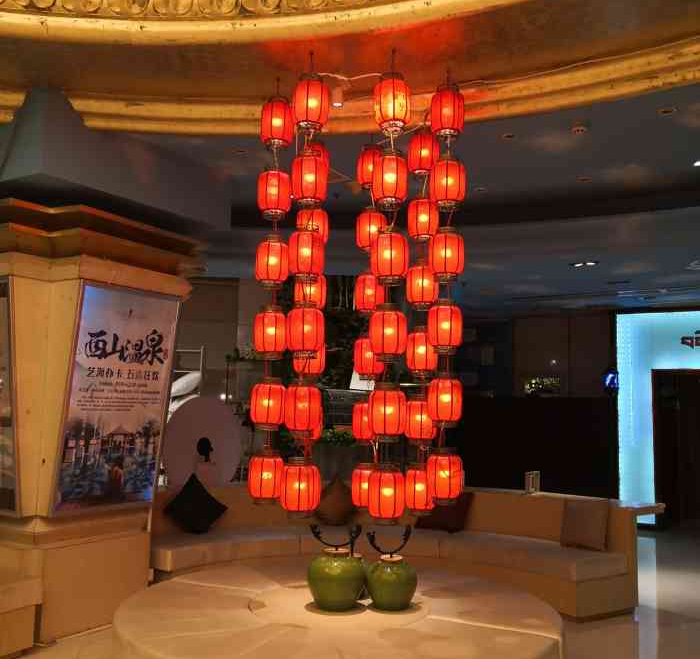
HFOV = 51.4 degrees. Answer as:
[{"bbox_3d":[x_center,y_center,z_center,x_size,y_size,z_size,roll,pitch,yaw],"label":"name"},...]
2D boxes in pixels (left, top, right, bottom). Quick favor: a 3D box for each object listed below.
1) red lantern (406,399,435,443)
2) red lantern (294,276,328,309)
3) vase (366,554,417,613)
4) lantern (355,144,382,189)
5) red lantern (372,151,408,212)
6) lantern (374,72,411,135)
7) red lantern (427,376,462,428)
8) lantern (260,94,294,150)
[{"bbox_3d":[0.441,0.569,4.549,0.200,0.295,0.200,1,-6,0],"label":"red lantern"},{"bbox_3d":[-0.254,-0.238,4.738,0.200,0.295,0.200,1,-6,0],"label":"red lantern"},{"bbox_3d":[0.247,1.449,4.171,0.288,0.277,0.288,1,-6,0],"label":"vase"},{"bbox_3d":[0.136,-1.111,4.962,0.200,0.295,0.200,1,-6,0],"label":"lantern"},{"bbox_3d":[0.217,-0.800,3.922,0.200,0.295,0.200,1,-6,0],"label":"red lantern"},{"bbox_3d":[0.232,-1.231,3.965,0.200,0.295,0.200,1,-6,0],"label":"lantern"},{"bbox_3d":[0.537,0.404,4.115,0.200,0.295,0.200,1,-6,0],"label":"red lantern"},{"bbox_3d":[-0.440,-1.262,4.416,0.200,0.295,0.200,1,-6,0],"label":"lantern"}]

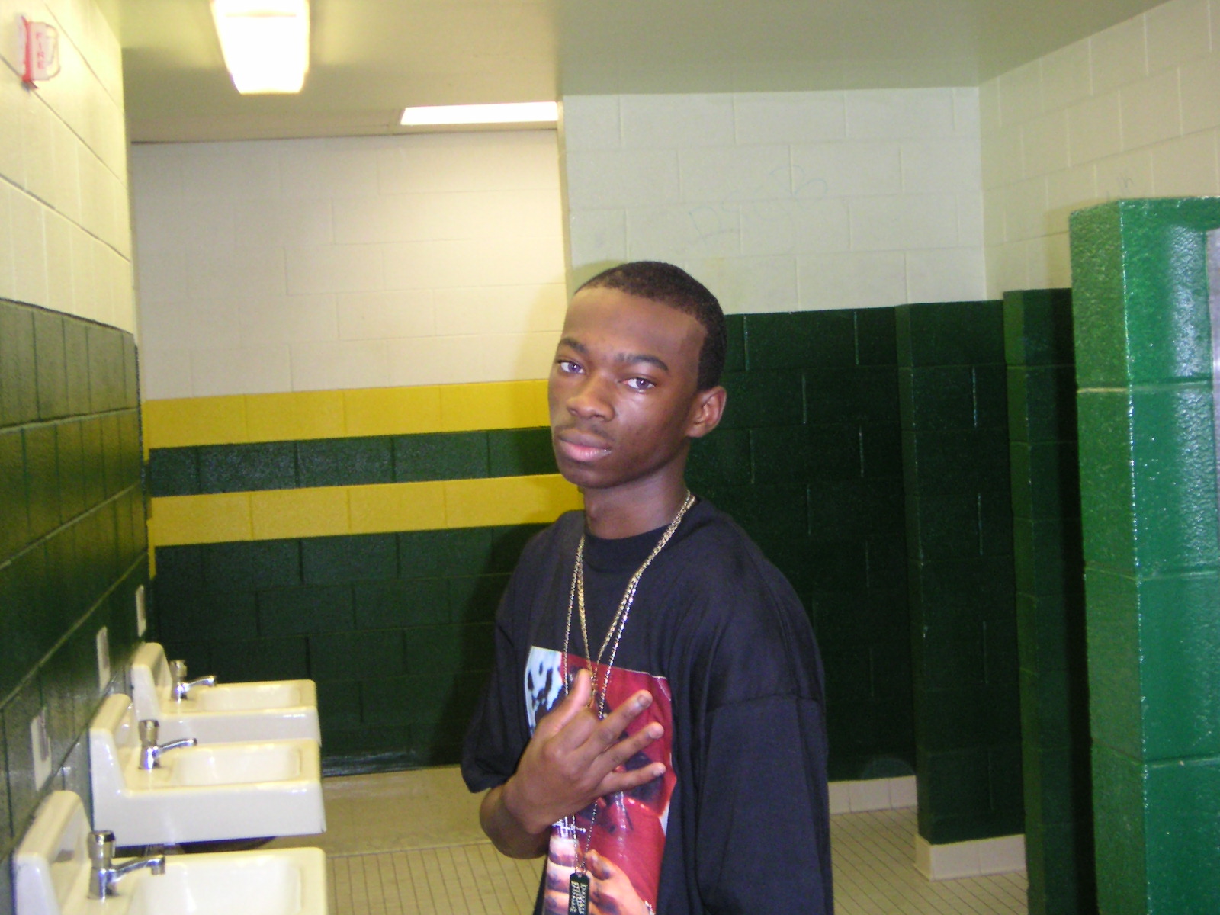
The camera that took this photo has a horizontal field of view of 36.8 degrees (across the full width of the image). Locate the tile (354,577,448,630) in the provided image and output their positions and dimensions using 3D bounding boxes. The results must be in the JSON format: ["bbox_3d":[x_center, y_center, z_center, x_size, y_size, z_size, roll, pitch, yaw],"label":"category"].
[{"bbox_3d":[-0.884,0.621,7.794,0.398,0.195,0.050,-3,3,-9],"label":"tile"}]

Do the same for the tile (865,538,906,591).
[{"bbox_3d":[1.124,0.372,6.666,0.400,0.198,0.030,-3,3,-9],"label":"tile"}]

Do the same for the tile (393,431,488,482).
[{"bbox_3d":[-0.713,0.002,7.798,0.398,0.195,0.050,-3,3,-9],"label":"tile"}]

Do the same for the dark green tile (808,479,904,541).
[{"bbox_3d":[0.909,0.180,6.616,0.400,0.197,0.060,-3,3,-9],"label":"dark green tile"}]

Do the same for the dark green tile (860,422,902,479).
[{"bbox_3d":[1.098,-0.034,6.610,0.398,0.195,0.050,-3,3,-9],"label":"dark green tile"}]

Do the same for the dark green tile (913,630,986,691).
[{"bbox_3d":[1.080,0.626,5.858,0.195,0.197,0.140,-3,3,-9],"label":"dark green tile"}]

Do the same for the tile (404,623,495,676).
[{"bbox_3d":[-0.670,0.812,7.814,0.398,0.197,0.050,-3,3,-9],"label":"tile"}]

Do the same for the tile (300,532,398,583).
[{"bbox_3d":[-1.097,0.429,7.782,0.400,0.198,0.030,-3,3,-9],"label":"tile"}]

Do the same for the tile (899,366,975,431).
[{"bbox_3d":[1.049,-0.187,5.864,0.197,0.197,0.140,-3,3,-9],"label":"tile"}]

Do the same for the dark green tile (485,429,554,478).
[{"bbox_3d":[-0.317,-0.024,7.891,0.400,0.198,0.030,-3,3,-9],"label":"dark green tile"}]

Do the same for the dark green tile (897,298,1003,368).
[{"bbox_3d":[1.131,-0.393,5.823,0.398,0.197,0.140,-3,3,-9],"label":"dark green tile"}]

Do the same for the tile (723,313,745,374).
[{"bbox_3d":[0.279,-0.395,6.491,0.400,0.197,0.060,-3,3,-9],"label":"tile"}]

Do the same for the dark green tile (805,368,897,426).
[{"bbox_3d":[0.888,-0.225,6.567,0.398,0.195,0.050,-3,3,-9],"label":"dark green tile"}]

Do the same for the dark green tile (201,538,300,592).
[{"bbox_3d":[-1.494,0.452,7.685,0.398,0.195,0.050,-3,3,-9],"label":"dark green tile"}]

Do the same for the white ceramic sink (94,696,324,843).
[{"bbox_3d":[-0.856,0.663,3.990,0.462,0.272,0.485,-3,3,-9],"label":"white ceramic sink"}]

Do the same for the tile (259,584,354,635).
[{"bbox_3d":[-1.283,0.642,7.713,0.400,0.197,0.060,-3,3,-9],"label":"tile"}]

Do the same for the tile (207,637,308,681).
[{"bbox_3d":[-1.473,0.856,7.691,0.400,0.197,0.060,-3,3,-9],"label":"tile"}]

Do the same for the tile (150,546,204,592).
[{"bbox_3d":[-1.797,0.471,7.668,0.197,0.198,0.030,-3,3,-9],"label":"tile"}]

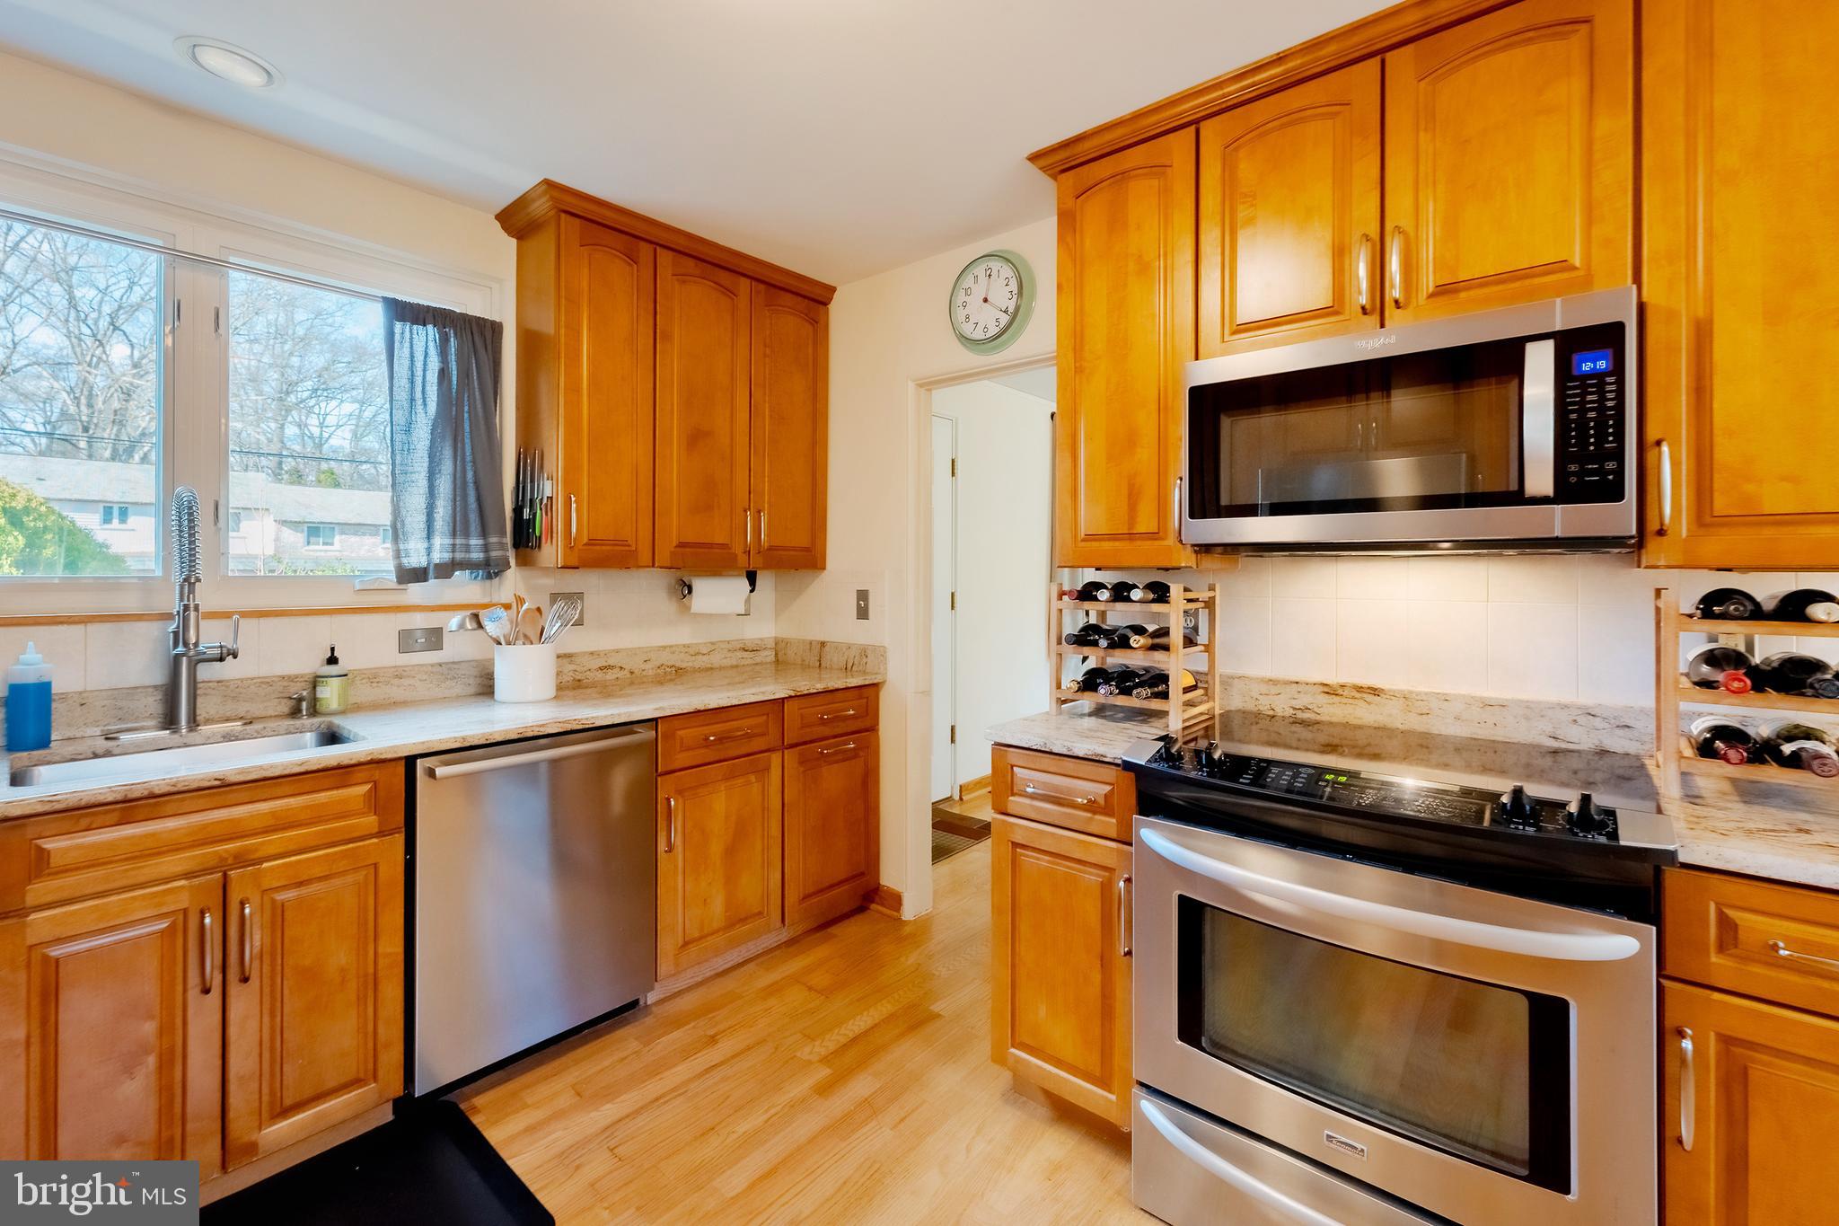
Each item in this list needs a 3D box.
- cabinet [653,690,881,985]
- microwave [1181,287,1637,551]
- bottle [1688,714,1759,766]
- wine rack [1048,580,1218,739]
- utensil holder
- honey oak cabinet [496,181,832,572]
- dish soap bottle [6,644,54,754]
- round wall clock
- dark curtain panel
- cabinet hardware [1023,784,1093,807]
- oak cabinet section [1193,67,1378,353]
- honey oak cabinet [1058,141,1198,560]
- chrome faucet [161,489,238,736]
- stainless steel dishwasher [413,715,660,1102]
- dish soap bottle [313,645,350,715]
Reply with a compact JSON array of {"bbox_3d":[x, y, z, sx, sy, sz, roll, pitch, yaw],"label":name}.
[{"bbox_3d":[-0.703,0.680,2.588,0.613,0.788,0.894,1,2,42],"label":"cabinet"},{"bbox_3d":[1.059,-0.361,1.601,0.763,0.435,0.409,2,3,43],"label":"microwave"},{"bbox_3d":[1.501,0.248,1.328,0.077,0.079,0.299,2,2,43],"label":"bottle"},{"bbox_3d":[0.570,0.100,1.903,0.353,0.359,0.245,1,2,38],"label":"wine rack"},{"bbox_3d":[-1.257,0.188,2.280,0.169,0.170,0.167,2,2,37],"label":"utensil holder"},{"bbox_3d":[-0.860,-0.733,2.614,0.358,1.153,1.101,1,2,42],"label":"honey oak cabinet"},{"bbox_3d":[-2.015,0.187,1.619,0.067,0.238,0.066,2,2,37],"label":"dish soap bottle"},{"bbox_3d":[0.237,-1.077,2.469,0.348,0.359,0.055,2,3,43],"label":"round wall clock"},{"bbox_3d":[-1.469,-0.517,2.234,0.061,0.848,0.345,1,2,42],"label":"dark curtain panel"},{"bbox_3d":[0.311,0.405,1.587,0.160,0.017,0.032,1,2,38],"label":"cabinet hardware"},{"bbox_3d":[0.920,-0.885,1.746,0.380,0.590,0.310,2,3,37],"label":"oak cabinet section"},{"bbox_3d":[0.643,-0.672,1.996,0.376,1.100,0.310,1,2,38],"label":"honey oak cabinet"},{"bbox_3d":[-1.753,-0.001,1.761,0.212,0.588,0.120,2,2,37],"label":"chrome faucet"},{"bbox_3d":[-1.200,0.734,2.076,0.626,0.827,0.600,2,2,37],"label":"stainless steel dishwasher"},{"bbox_3d":[-1.592,0.182,1.941,0.071,0.182,0.071,-1,2,-25],"label":"dish soap bottle"}]

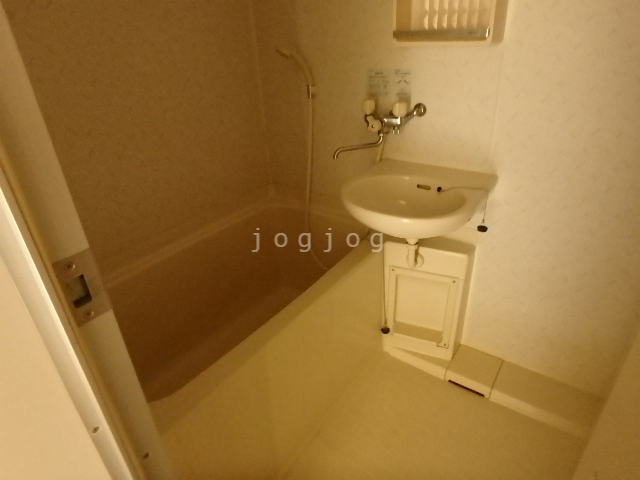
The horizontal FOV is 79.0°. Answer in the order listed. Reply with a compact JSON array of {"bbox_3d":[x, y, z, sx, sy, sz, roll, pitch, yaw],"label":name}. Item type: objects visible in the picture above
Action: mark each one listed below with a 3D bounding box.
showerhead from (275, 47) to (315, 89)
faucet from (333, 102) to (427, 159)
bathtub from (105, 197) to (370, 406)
[{"bbox_3d":[-0.085,-0.610,1.385,0.140,0.145,0.060,-17,29,-25],"label":"showerhead"},{"bbox_3d":[0.196,-0.366,1.271,0.222,0.168,0.250,15,32,33],"label":"faucet"},{"bbox_3d":[-0.273,0.312,1.339,0.638,0.499,1.123,15,32,32],"label":"bathtub"}]

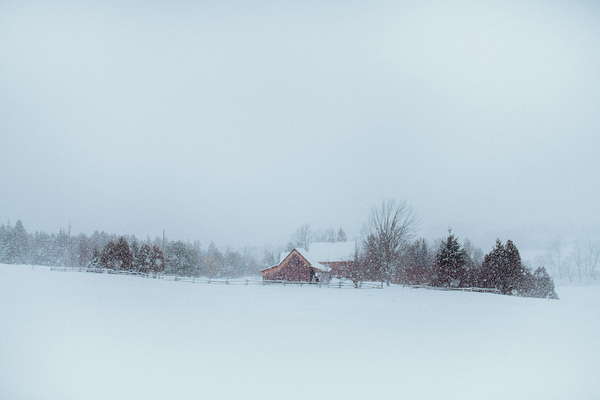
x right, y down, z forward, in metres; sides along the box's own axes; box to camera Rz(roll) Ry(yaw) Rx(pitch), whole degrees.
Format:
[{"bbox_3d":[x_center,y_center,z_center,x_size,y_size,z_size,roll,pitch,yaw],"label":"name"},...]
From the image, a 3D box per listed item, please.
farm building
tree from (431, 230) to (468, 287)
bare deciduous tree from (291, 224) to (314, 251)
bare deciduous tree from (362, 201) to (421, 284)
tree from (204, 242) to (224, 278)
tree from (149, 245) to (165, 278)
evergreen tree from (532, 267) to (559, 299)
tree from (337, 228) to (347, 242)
[{"bbox_3d":[1.600,10.351,99.969,15.500,7.200,14.000,-1,-6,8],"label":"farm building"},{"bbox_3d":[22.335,8.733,86.566,5.370,8.420,5.100,0,-6,0],"label":"tree"},{"bbox_3d":[0.728,12.340,141.506,6.570,12.810,6.240,0,-6,0],"label":"bare deciduous tree"},{"bbox_3d":[14.562,6.705,92.831,9.250,13.980,8.790,0,-6,0],"label":"bare deciduous tree"},{"bbox_3d":[-18.515,13.196,126.316,4.350,7.970,4.140,0,-6,0],"label":"tree"},{"bbox_3d":[-24.711,10.581,100.447,2.770,5.820,2.630,0,-6,0],"label":"tree"},{"bbox_3d":[37.939,12.742,90.141,4.060,4.900,3.850,0,-6,0],"label":"evergreen tree"},{"bbox_3d":[9.922,12.644,139.460,3.840,11.670,3.650,0,-6,0],"label":"tree"}]

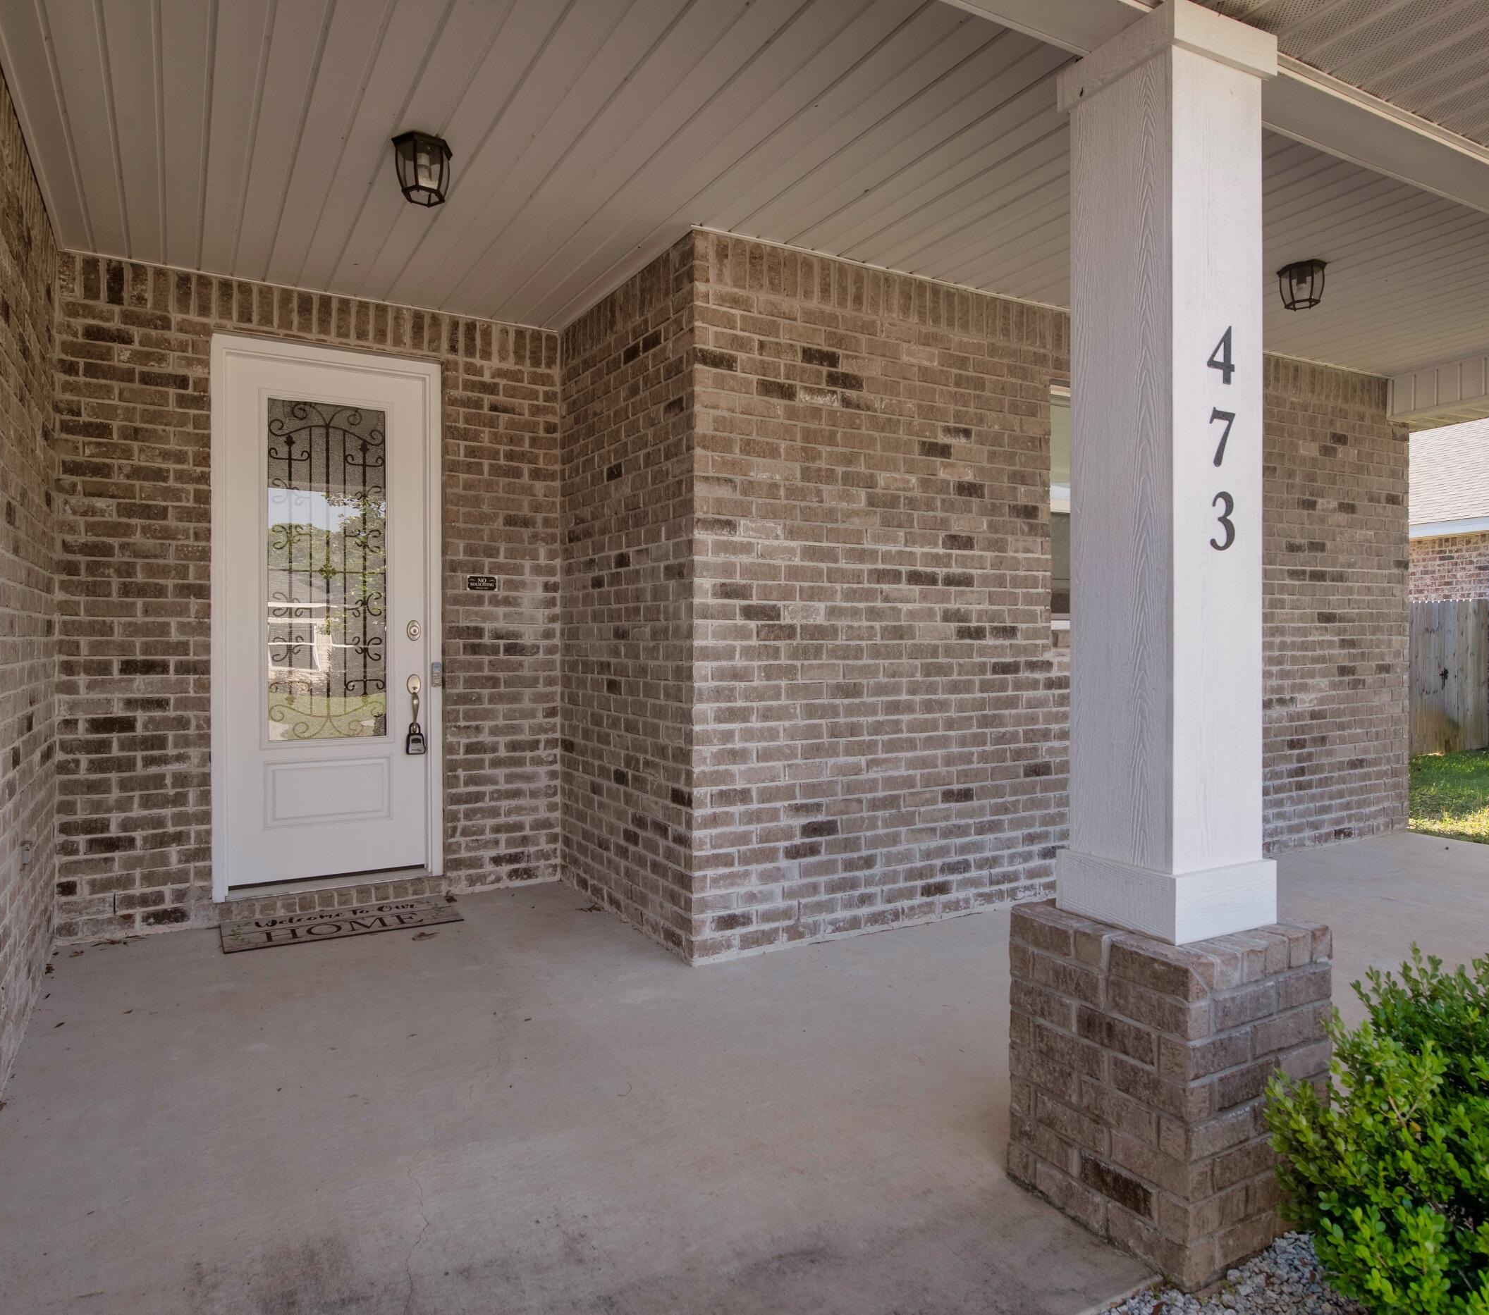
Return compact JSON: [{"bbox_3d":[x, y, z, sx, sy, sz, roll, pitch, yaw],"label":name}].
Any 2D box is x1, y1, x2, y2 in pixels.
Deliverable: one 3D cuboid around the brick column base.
[{"bbox_3d":[0.983,0.939,2.314,0.498,0.657,0.497,0,0,-30],"label":"brick column base"}]

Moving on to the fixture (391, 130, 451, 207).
[{"bbox_3d":[-1.043,-1.575,3.213,0.195,0.168,0.175,0,0,-30],"label":"fixture"}]

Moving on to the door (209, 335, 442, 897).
[{"bbox_3d":[-1.965,-0.174,4.701,1.010,2.530,0.125,0,0,-30],"label":"door"}]

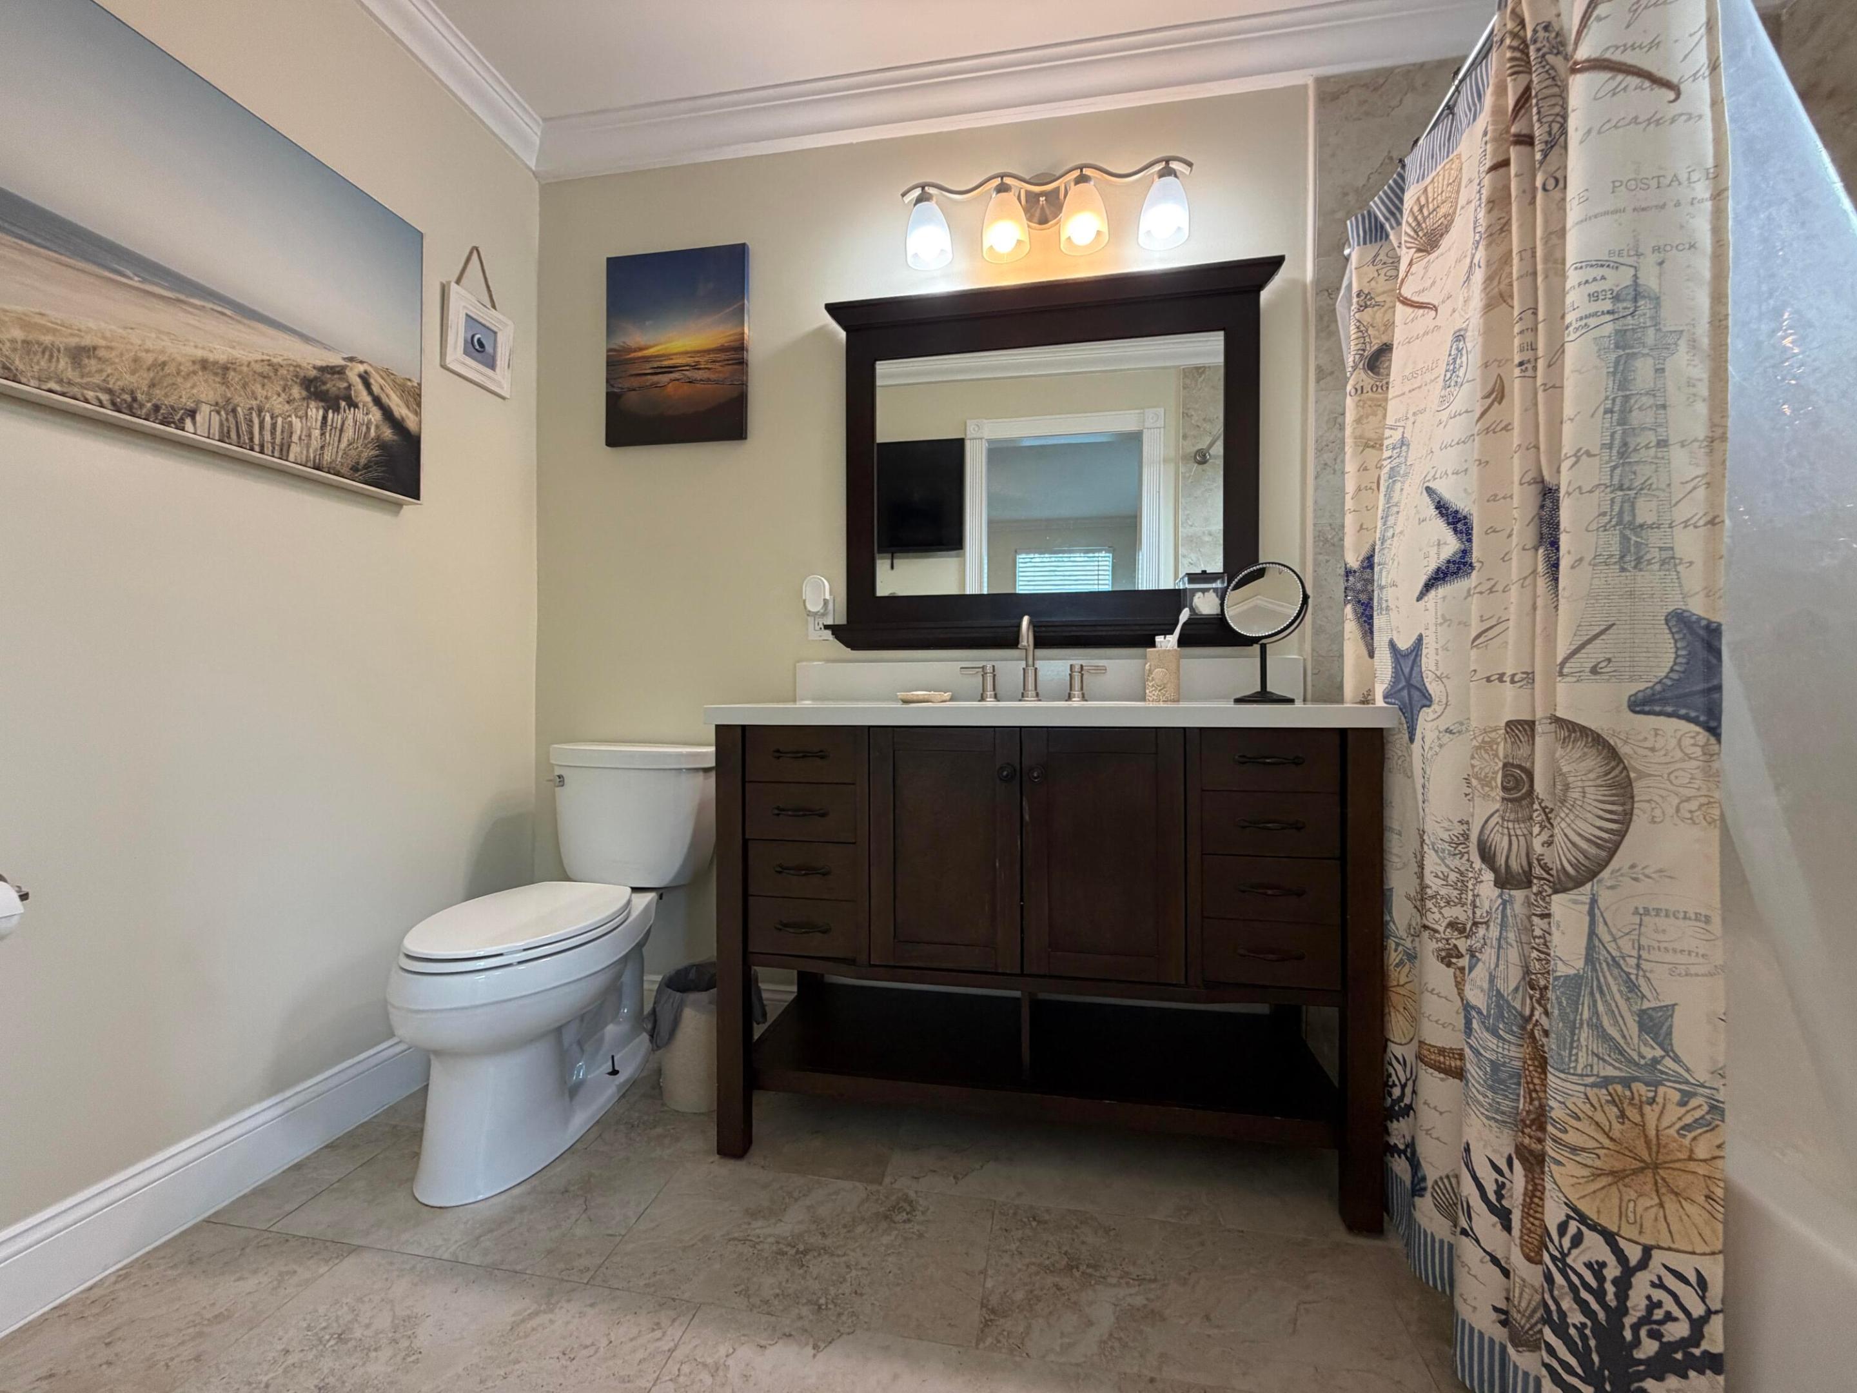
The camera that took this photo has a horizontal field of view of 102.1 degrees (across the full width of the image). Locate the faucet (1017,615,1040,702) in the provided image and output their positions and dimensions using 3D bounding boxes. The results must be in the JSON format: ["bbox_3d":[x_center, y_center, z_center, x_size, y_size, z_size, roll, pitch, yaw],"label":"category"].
[{"bbox_3d":[0.230,-0.081,1.718,0.054,0.200,0.157,0,0,10],"label":"faucet"}]

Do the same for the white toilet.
[{"bbox_3d":[-0.794,0.514,1.663,0.435,0.784,0.752,0,0,10],"label":"white toilet"}]

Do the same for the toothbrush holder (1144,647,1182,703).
[{"bbox_3d":[0.498,-0.039,1.590,0.070,0.116,0.067,0,0,22],"label":"toothbrush holder"}]

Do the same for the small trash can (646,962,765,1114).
[{"bbox_3d":[-0.512,0.764,1.717,0.245,0.286,0.235,0,0,0],"label":"small trash can"}]

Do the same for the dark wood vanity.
[{"bbox_3d":[0.222,0.482,1.622,1.203,0.852,0.506,0,0,10],"label":"dark wood vanity"}]

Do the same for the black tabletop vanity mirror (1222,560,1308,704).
[{"bbox_3d":[0.712,-0.132,1.592,0.178,0.302,0.122,0,0,41],"label":"black tabletop vanity mirror"}]

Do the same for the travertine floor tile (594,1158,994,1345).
[{"bbox_3d":[-0.202,0.911,1.253,0.606,0.010,0.304,0,0,10],"label":"travertine floor tile"}]

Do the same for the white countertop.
[{"bbox_3d":[0.218,0.037,1.615,1.234,0.037,0.528,0,0,10],"label":"white countertop"}]

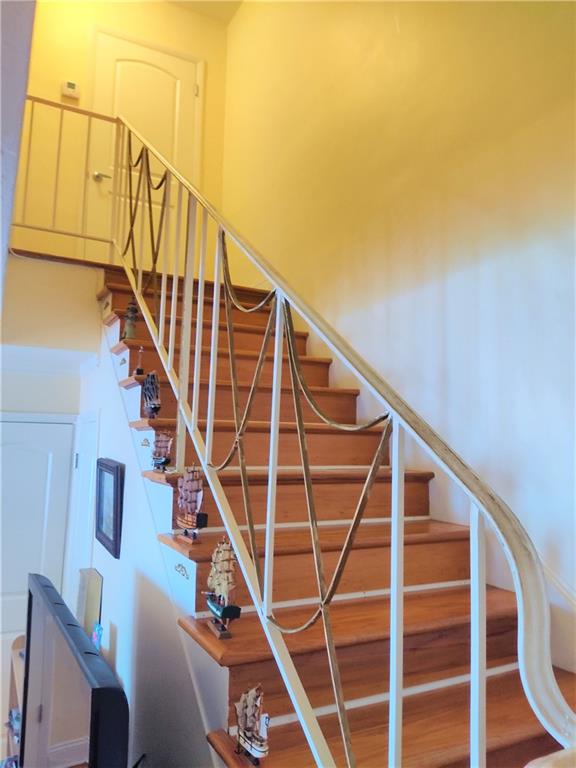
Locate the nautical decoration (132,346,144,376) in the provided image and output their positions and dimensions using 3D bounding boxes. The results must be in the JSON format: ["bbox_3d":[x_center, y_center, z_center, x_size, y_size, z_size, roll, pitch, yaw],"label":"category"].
[{"bbox_3d":[-0.649,-0.091,2.623,0.050,0.147,0.050,3,-6,-25],"label":"nautical decoration"}]

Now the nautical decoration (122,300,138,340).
[{"bbox_3d":[-0.718,-0.285,2.739,0.060,0.205,0.060,4,-6,-26],"label":"nautical decoration"}]

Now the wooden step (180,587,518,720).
[{"bbox_3d":[0.261,0.748,1.725,1.094,0.174,0.303,3,-6,-25],"label":"wooden step"}]

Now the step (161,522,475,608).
[{"bbox_3d":[0.144,0.584,1.991,1.094,0.174,0.303,3,-6,-25],"label":"step"}]

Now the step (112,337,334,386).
[{"bbox_3d":[-0.313,-0.062,2.950,1.074,0.180,0.291,4,-6,-26],"label":"step"}]

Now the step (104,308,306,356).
[{"bbox_3d":[-0.376,-0.239,3.204,1.059,0.174,0.050,3,-6,-25],"label":"step"}]

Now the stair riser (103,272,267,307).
[{"bbox_3d":[-0.660,-0.558,3.840,1.059,0.184,0.275,3,-6,-25],"label":"stair riser"}]

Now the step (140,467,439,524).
[{"bbox_3d":[0.028,0.415,2.185,1.074,0.180,0.291,4,-6,-26],"label":"step"}]

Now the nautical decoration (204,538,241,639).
[{"bbox_3d":[-0.171,0.501,1.509,0.067,0.232,0.195,3,-6,-20],"label":"nautical decoration"}]

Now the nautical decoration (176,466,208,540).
[{"bbox_3d":[-0.296,0.361,1.828,0.058,0.225,0.205,3,-6,-25],"label":"nautical decoration"}]

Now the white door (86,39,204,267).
[{"bbox_3d":[-1.109,-1.581,4.574,0.781,2.035,0.045,4,-6,-26],"label":"white door"}]

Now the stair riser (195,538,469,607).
[{"bbox_3d":[0.205,0.588,1.850,1.019,0.141,0.025,4,-6,-26],"label":"stair riser"}]

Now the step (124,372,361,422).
[{"bbox_3d":[-0.199,0.097,2.695,1.074,0.180,0.291,4,-6,-26],"label":"step"}]

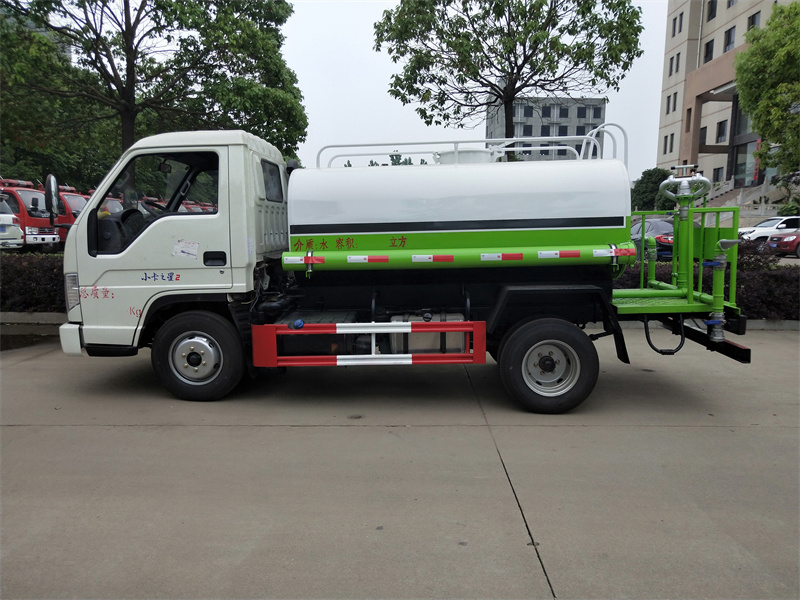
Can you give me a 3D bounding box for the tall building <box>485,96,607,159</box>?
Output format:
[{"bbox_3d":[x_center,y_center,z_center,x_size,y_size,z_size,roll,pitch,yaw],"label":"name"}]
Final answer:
[{"bbox_3d":[26.100,-24.776,107.594,18.000,21.900,16.000,0,8,0],"label":"tall building"}]

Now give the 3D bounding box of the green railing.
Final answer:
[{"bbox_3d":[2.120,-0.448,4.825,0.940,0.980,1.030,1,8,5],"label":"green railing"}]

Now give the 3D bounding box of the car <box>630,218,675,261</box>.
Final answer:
[{"bbox_3d":[8.700,-2.030,19.508,1.820,1.460,4.700,0,8,3],"label":"car"}]

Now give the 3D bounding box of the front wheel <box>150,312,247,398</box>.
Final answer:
[{"bbox_3d":[-1.620,0.452,4.638,0.700,0.700,0.190,1,8,5],"label":"front wheel"}]

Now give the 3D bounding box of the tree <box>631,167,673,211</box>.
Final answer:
[{"bbox_3d":[19.400,-8.265,44.280,3.900,4.000,3.800,0,8,0],"label":"tree"}]

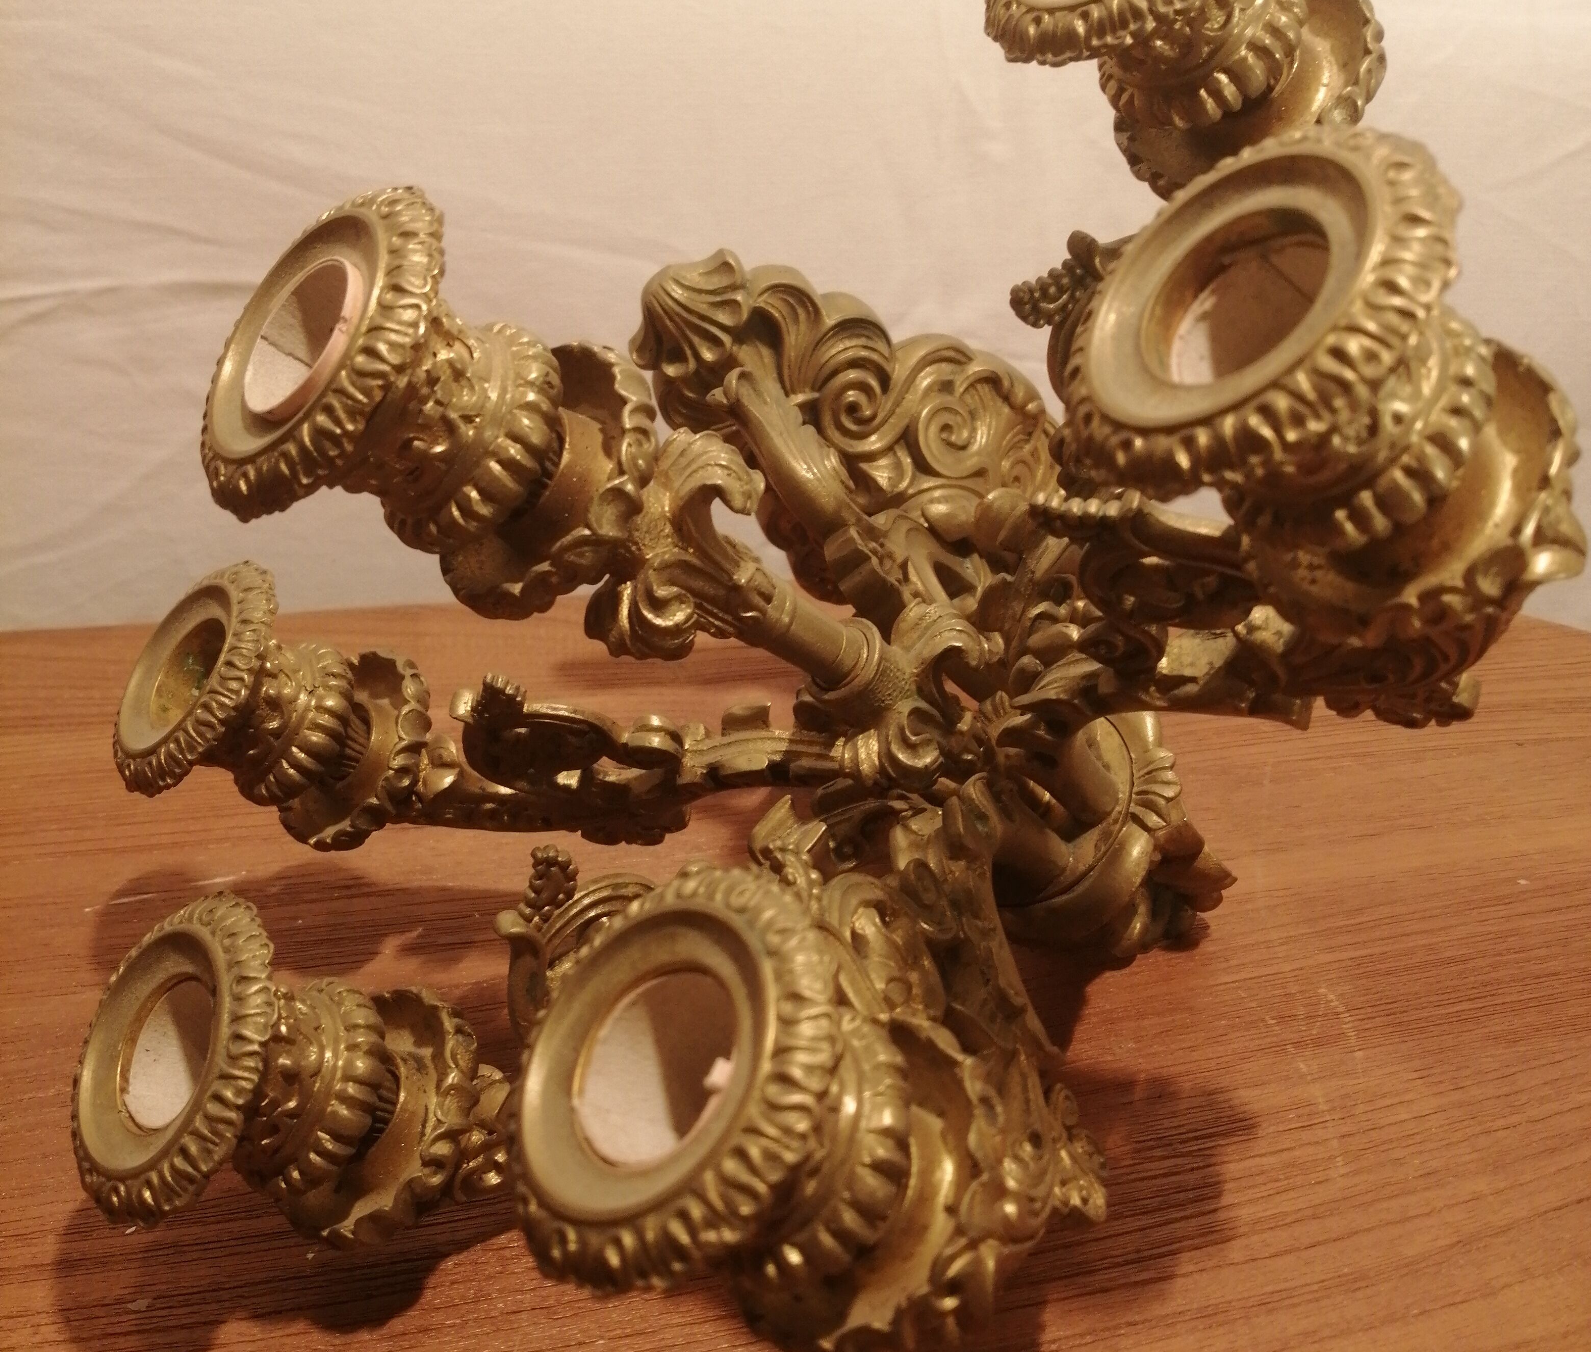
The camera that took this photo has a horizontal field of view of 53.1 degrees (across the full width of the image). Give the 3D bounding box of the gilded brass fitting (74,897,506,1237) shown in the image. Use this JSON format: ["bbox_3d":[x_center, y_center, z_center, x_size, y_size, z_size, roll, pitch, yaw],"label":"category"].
[{"bbox_3d":[-0.085,0.070,0.273,0.057,0.053,0.053,32,0,-43],"label":"gilded brass fitting"}]

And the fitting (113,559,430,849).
[{"bbox_3d":[-0.110,0.010,0.345,0.054,0.053,0.053,34,0,-41],"label":"fitting"}]

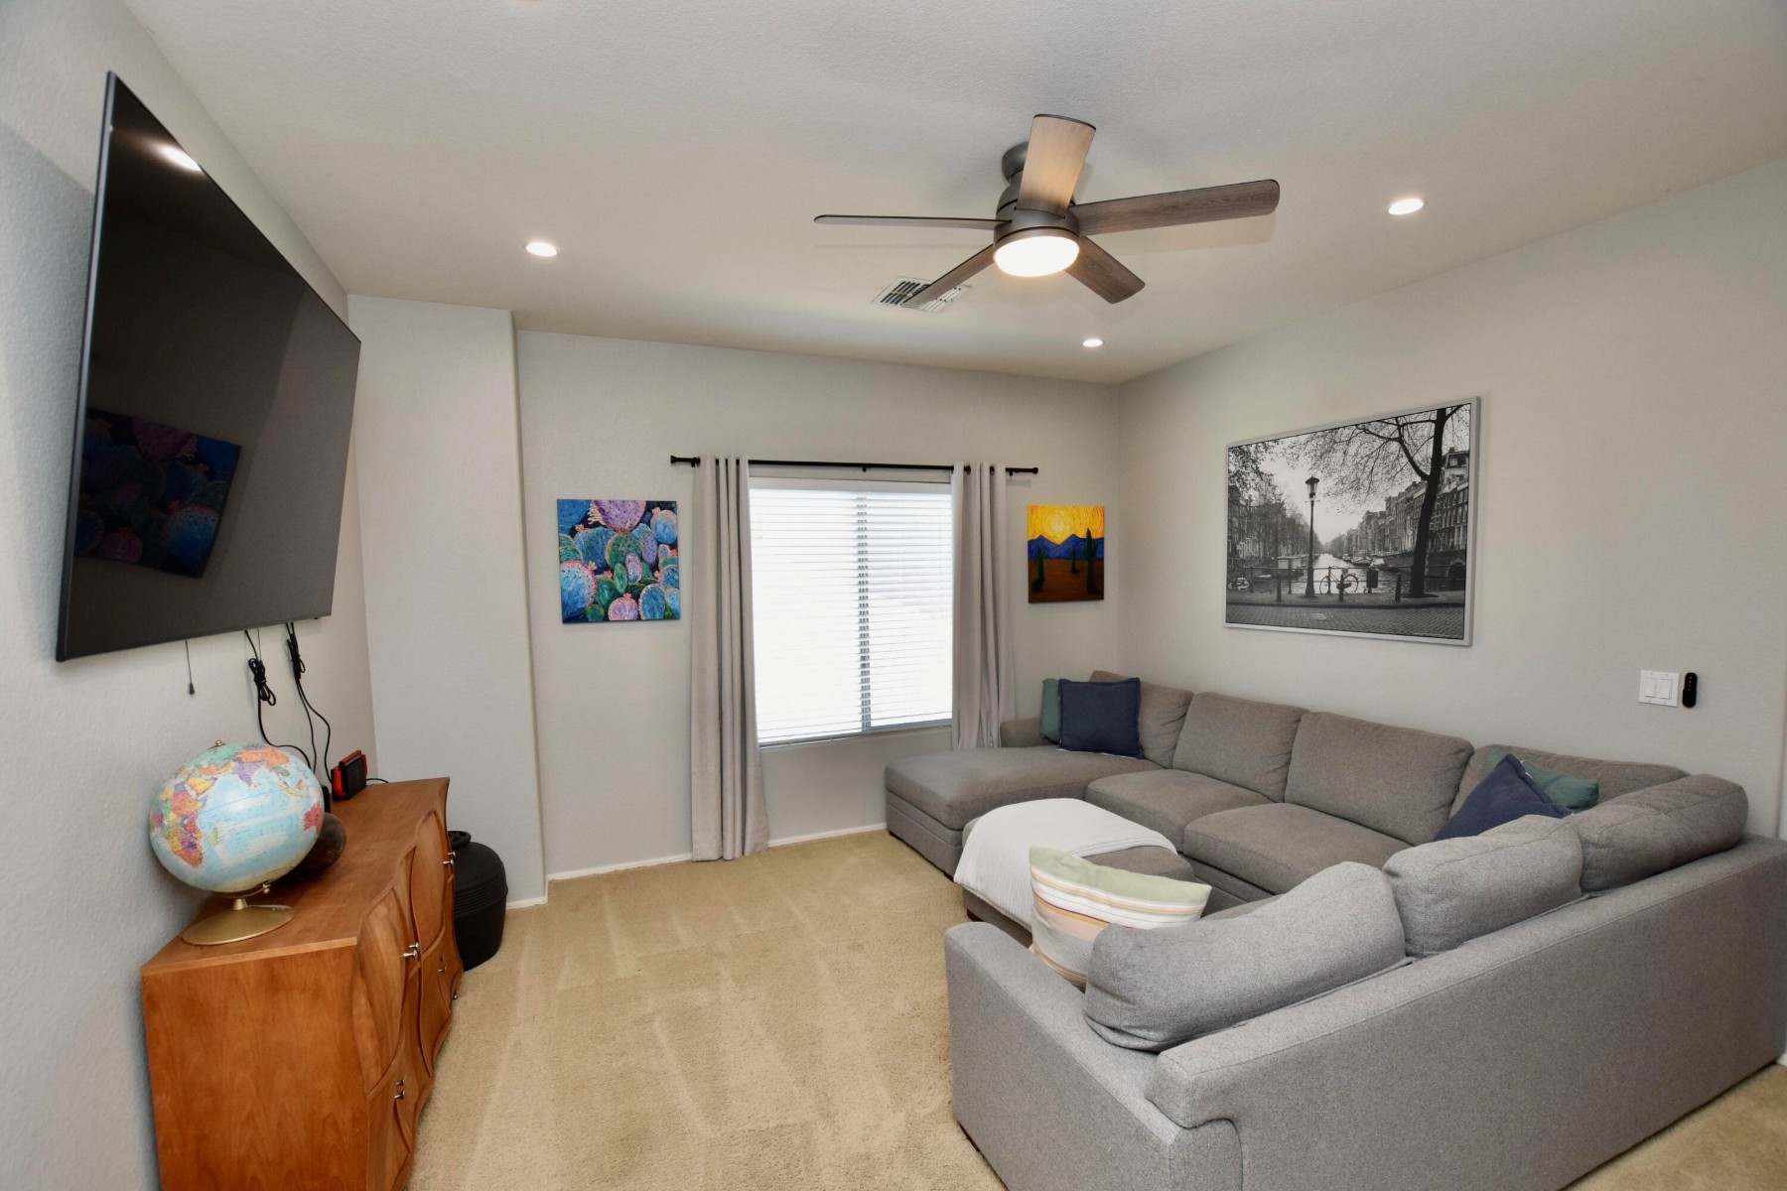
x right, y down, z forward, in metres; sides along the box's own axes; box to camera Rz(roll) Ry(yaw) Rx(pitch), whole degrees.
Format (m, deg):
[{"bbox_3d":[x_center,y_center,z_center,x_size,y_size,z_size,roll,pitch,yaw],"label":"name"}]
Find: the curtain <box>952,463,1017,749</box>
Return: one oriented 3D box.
[{"bbox_3d":[0.566,0.275,4.602,0.443,2.164,0.130,-3,3,-23],"label":"curtain"}]

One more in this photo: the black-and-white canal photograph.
[{"bbox_3d":[2.192,-0.319,3.714,0.035,1.033,1.286,-3,3,-24],"label":"black-and-white canal photograph"}]

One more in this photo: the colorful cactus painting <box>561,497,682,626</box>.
[{"bbox_3d":[-1.395,-0.173,3.818,0.570,0.618,0.035,-3,3,-23],"label":"colorful cactus painting"}]

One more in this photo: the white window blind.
[{"bbox_3d":[-0.153,0.072,4.447,1.464,1.498,0.060,-3,3,-23],"label":"white window blind"}]

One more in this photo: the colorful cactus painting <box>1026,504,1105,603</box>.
[{"bbox_3d":[1.136,-0.269,4.900,0.600,0.624,0.035,-3,3,-23],"label":"colorful cactus painting"}]

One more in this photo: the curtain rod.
[{"bbox_3d":[-0.120,-0.735,4.282,2.230,0.065,0.080,-3,3,-23],"label":"curtain rod"}]

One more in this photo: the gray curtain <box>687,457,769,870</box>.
[{"bbox_3d":[-0.899,0.341,3.976,0.366,2.163,0.130,-3,3,-23],"label":"gray curtain"}]

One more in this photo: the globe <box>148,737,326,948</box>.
[{"bbox_3d":[-1.427,0.523,1.633,0.310,0.388,0.305,-3,3,-24],"label":"globe"}]

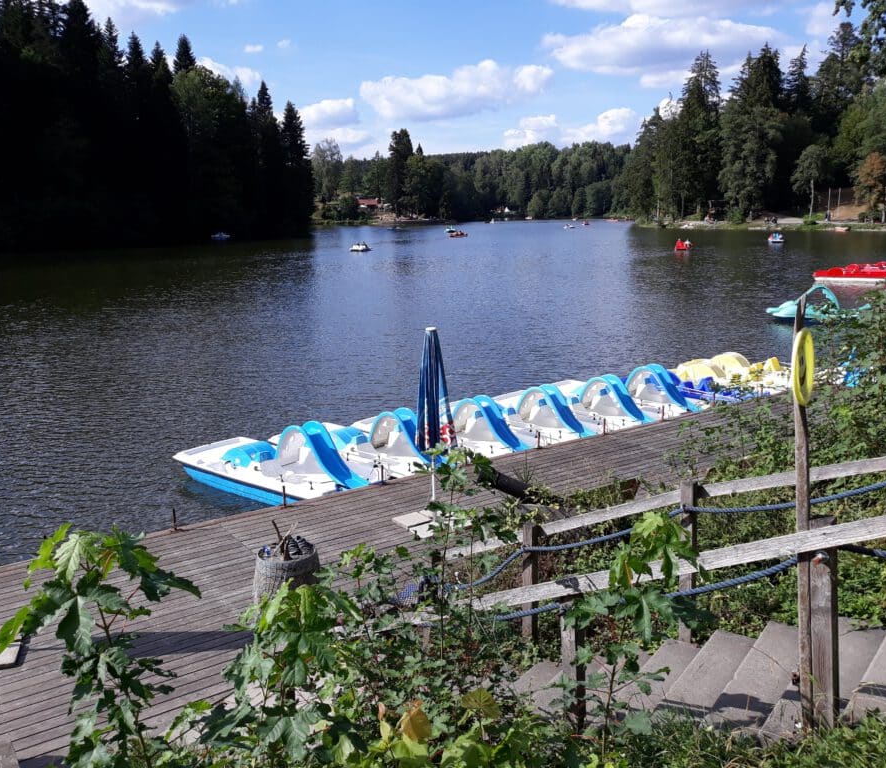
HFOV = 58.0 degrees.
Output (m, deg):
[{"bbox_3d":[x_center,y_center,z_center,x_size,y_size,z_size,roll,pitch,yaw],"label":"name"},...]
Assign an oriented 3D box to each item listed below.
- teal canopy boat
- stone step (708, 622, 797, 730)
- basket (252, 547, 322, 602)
[{"bbox_3d":[16.078,-3.483,34.328,3.950,1.530,1.600,4,13,18],"label":"teal canopy boat"},{"bbox_3d":[1.734,1.649,4.234,0.340,0.165,1.220,9,16,37],"label":"stone step"},{"bbox_3d":[-1.656,2.084,8.548,0.690,0.660,0.690,0,12,0],"label":"basket"}]

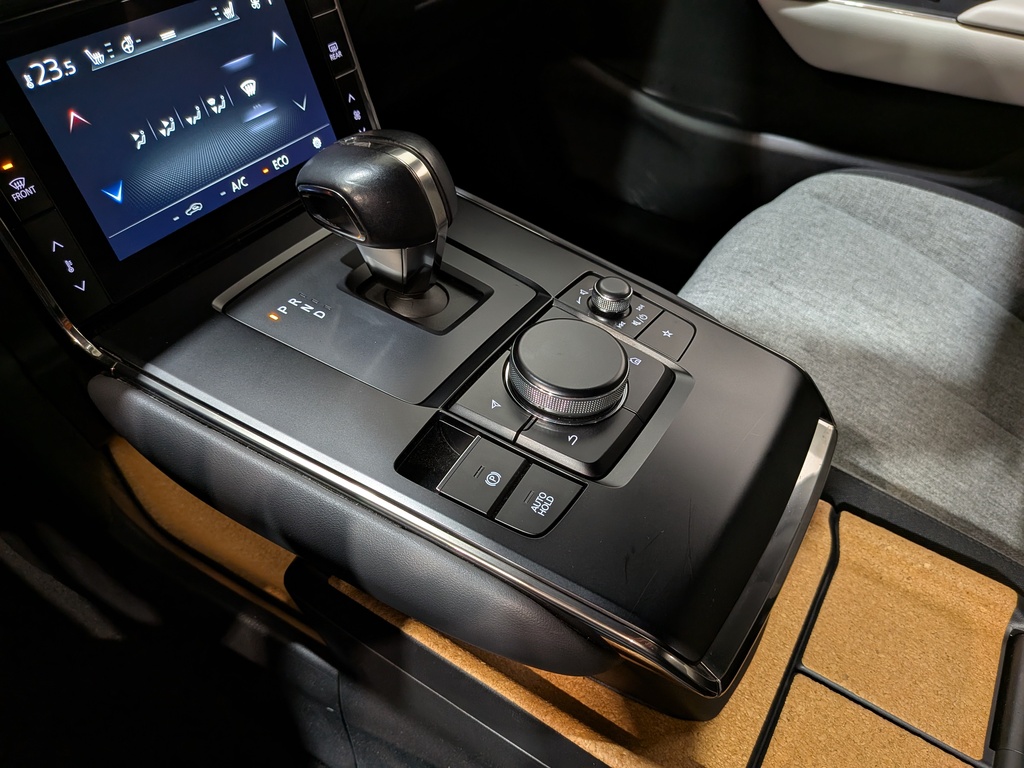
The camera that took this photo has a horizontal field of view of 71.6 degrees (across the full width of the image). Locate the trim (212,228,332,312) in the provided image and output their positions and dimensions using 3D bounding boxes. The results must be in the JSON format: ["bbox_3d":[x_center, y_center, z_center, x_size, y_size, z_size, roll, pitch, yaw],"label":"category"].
[{"bbox_3d":[-0.120,-0.071,0.395,0.008,0.006,0.116,26,48,19],"label":"trim"}]

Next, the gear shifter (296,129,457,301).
[{"bbox_3d":[-0.064,-0.080,0.346,0.070,0.084,0.054,26,48,19],"label":"gear shifter"}]

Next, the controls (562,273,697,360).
[{"bbox_3d":[0.062,-0.043,0.376,0.071,0.020,0.036,26,48,19],"label":"controls"}]

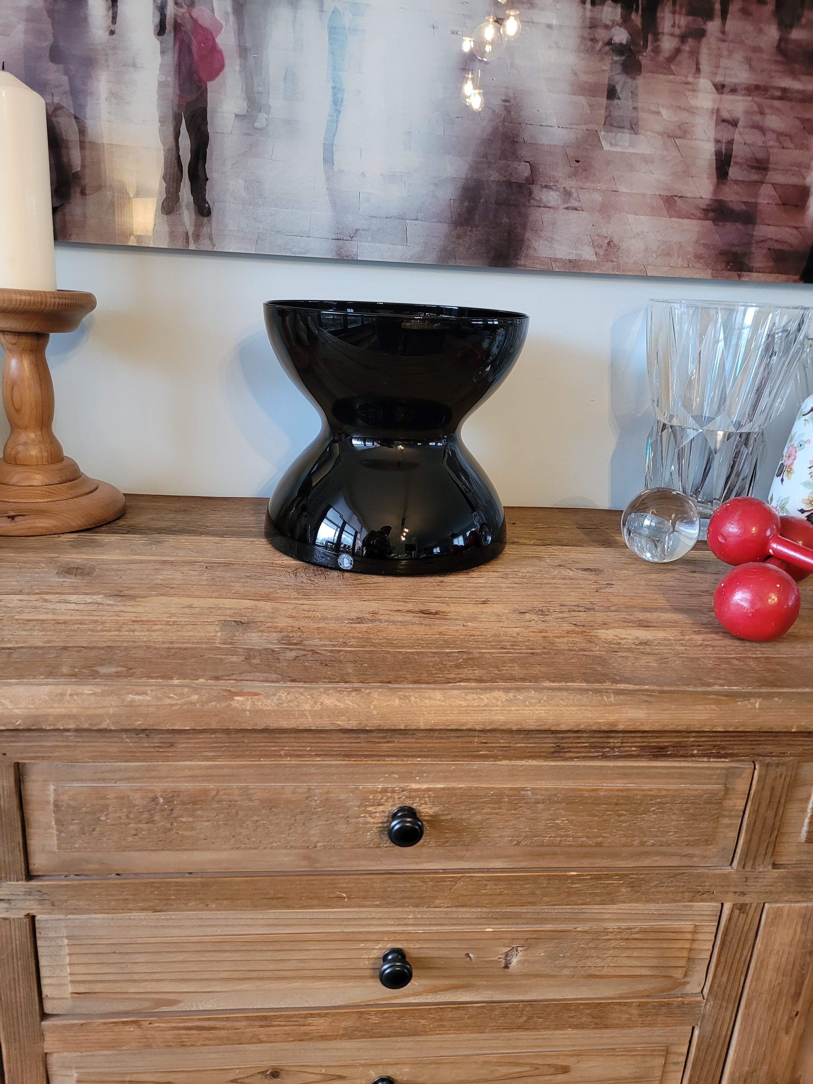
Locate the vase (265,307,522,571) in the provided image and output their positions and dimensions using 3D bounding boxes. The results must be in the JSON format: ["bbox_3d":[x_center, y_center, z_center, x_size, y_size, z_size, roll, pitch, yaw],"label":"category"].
[{"bbox_3d":[-0.016,-0.126,0.888,0.275,0.247,0.275,1,18,-6],"label":"vase"}]

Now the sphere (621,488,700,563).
[{"bbox_3d":[0.274,-0.018,0.876,0.081,0.081,0.081,1,18,-6],"label":"sphere"}]

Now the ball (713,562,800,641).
[{"bbox_3d":[0.296,0.051,0.690,0.067,0.067,0.067,1,18,-6],"label":"ball"}]

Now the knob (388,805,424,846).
[{"bbox_3d":[-0.001,0.215,0.615,0.026,0.026,0.027,1,18,-6],"label":"knob"}]

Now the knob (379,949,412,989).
[{"bbox_3d":[-0.009,0.345,0.657,0.027,0.027,0.027,1,18,-6],"label":"knob"}]

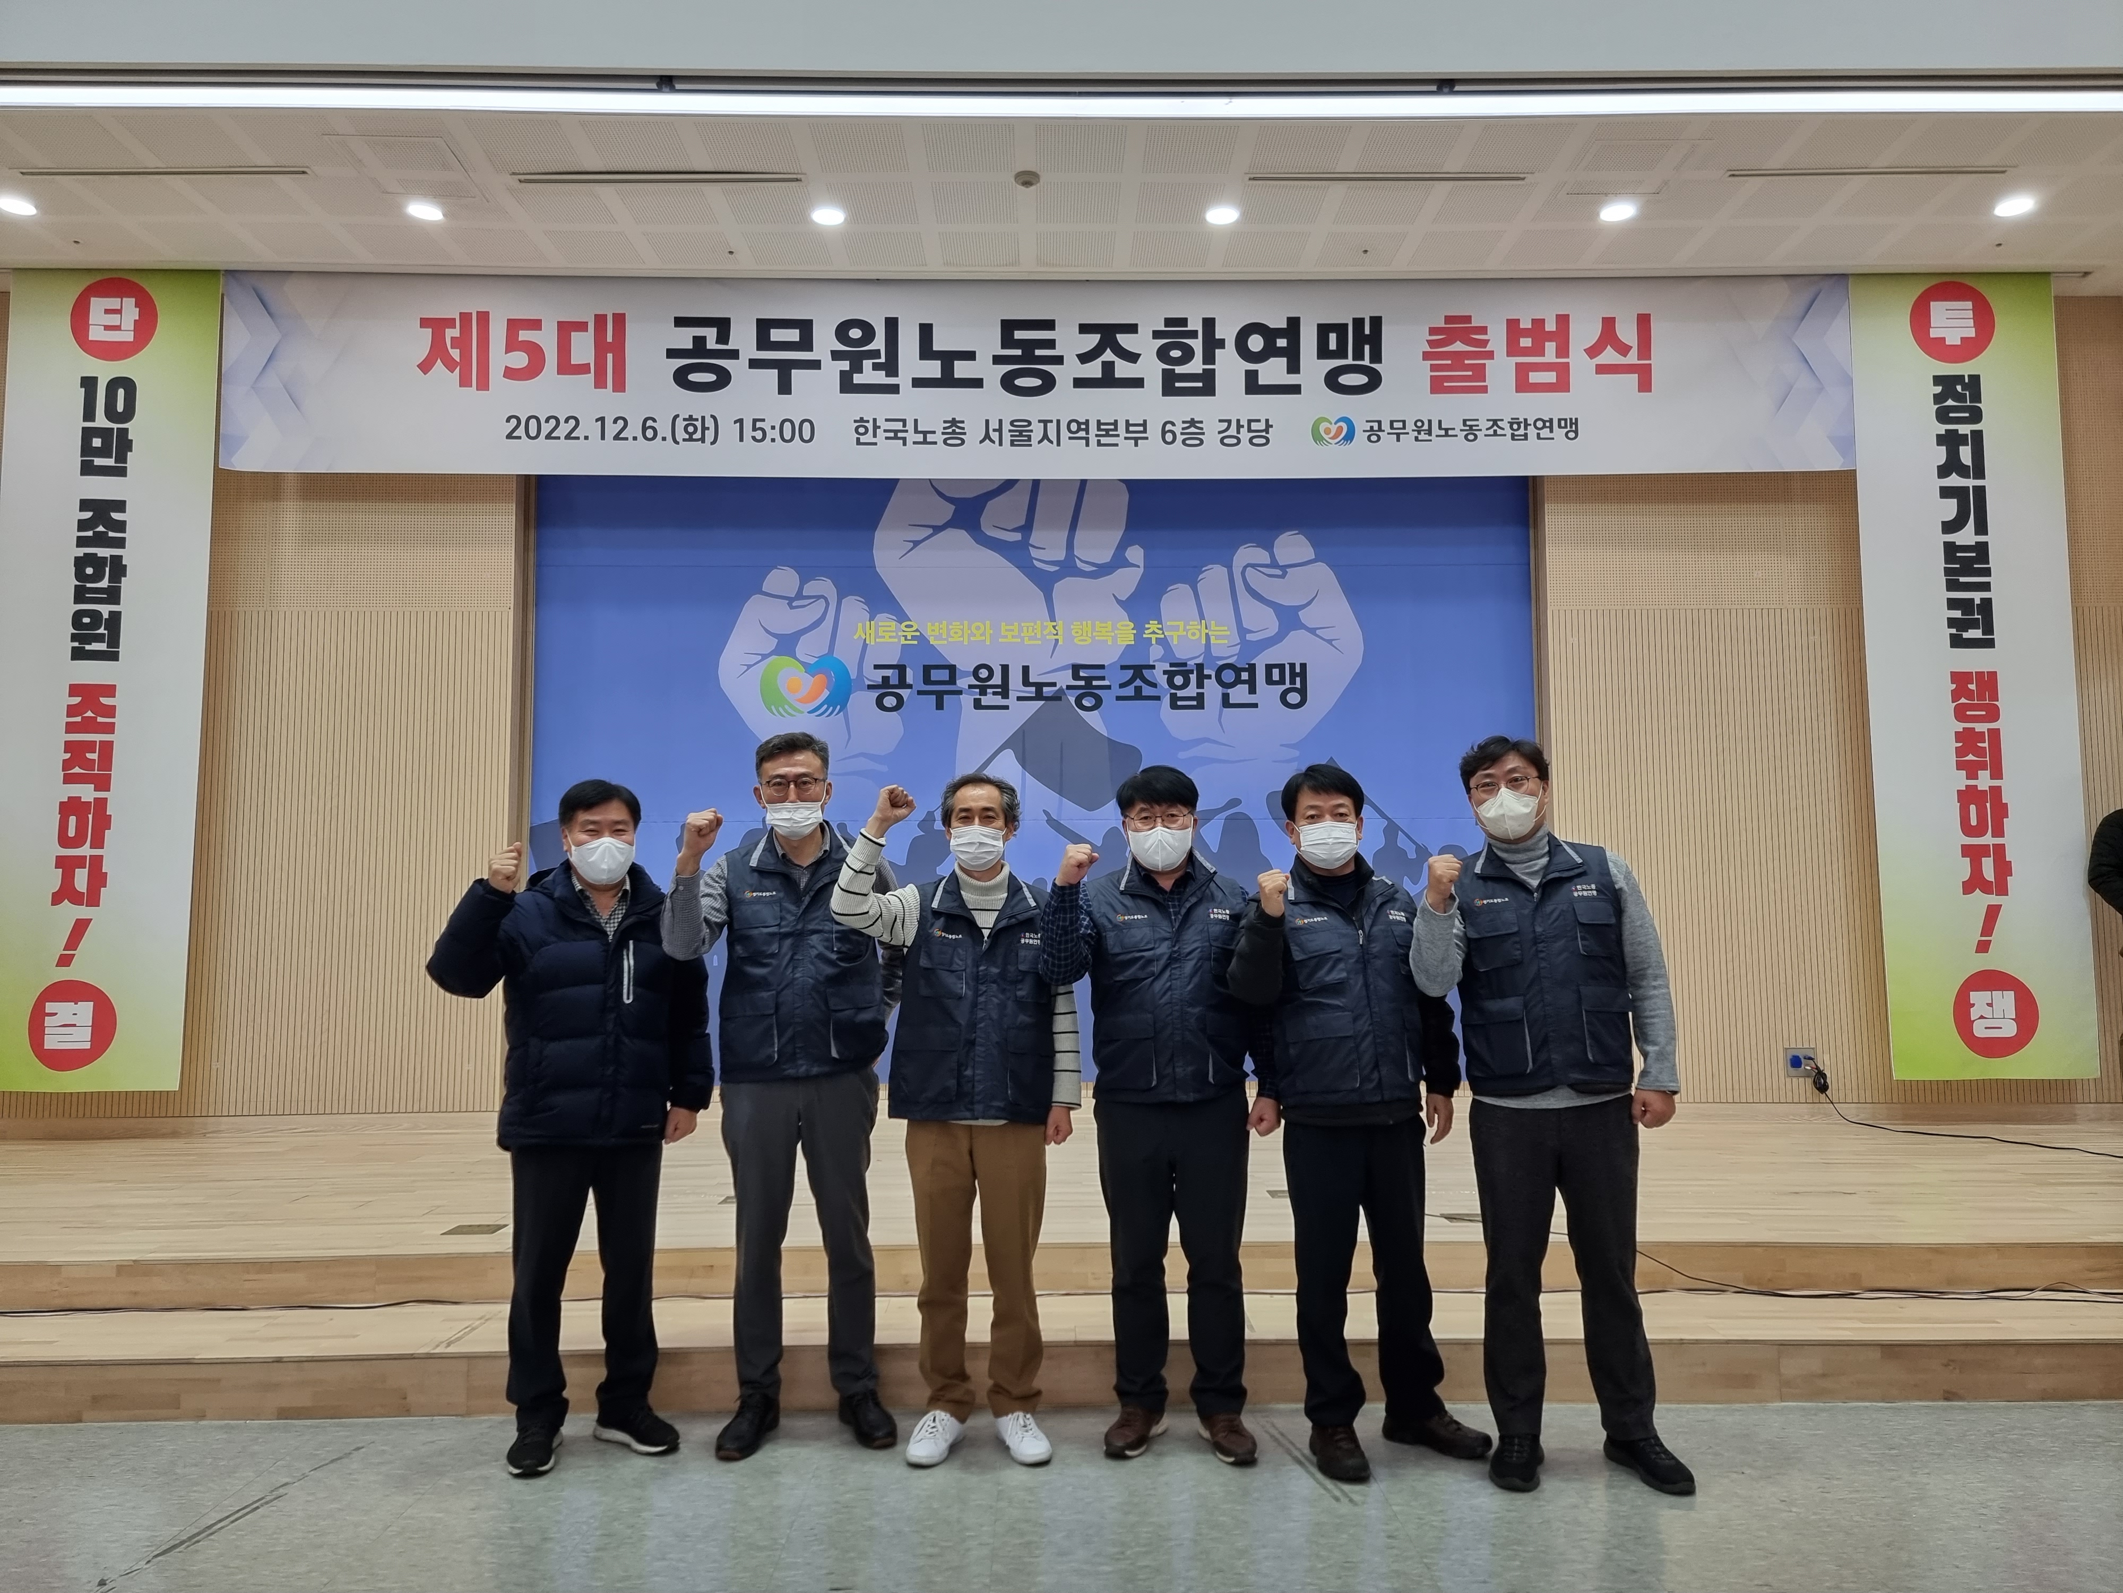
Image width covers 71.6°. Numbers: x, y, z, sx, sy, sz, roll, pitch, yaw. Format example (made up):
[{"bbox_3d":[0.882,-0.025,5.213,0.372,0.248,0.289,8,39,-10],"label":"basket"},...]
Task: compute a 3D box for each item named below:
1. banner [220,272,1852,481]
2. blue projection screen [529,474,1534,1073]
[{"bbox_3d":[-0.072,-2.040,7.112,7.874,1.031,0.040,0,-5,-1],"label":"banner"},{"bbox_3d":[-0.120,-0.204,7.448,5.107,3.273,0.040,0,-5,-1],"label":"blue projection screen"}]

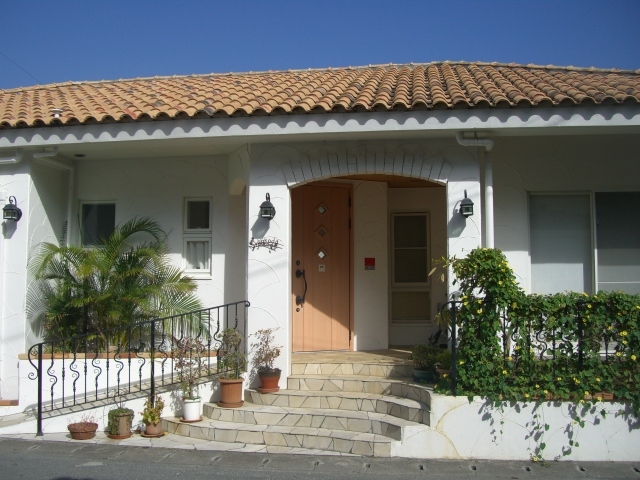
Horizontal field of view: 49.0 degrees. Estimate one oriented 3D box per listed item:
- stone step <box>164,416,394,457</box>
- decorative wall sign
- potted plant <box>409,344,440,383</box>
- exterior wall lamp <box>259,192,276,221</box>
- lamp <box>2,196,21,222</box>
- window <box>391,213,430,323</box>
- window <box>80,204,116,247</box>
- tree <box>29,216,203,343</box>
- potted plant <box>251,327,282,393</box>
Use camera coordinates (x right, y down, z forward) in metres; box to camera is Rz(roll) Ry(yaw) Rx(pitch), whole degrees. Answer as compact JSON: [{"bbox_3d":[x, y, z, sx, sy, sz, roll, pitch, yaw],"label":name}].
[{"bbox_3d":[-0.440,1.865,6.683,2.400,0.140,0.580,-2,-5,19],"label":"stone step"},{"bbox_3d":[-0.631,0.051,8.160,0.400,0.180,0.040,-1,-5,8],"label":"decorative wall sign"},{"bbox_3d":[1.301,1.538,8.750,0.390,0.470,0.370,-1,-4,7],"label":"potted plant"},{"bbox_3d":[-0.607,-0.396,8.098,0.180,0.320,0.250,-1,-5,8],"label":"exterior wall lamp"},{"bbox_3d":[-3.897,-0.387,8.918,0.180,0.330,0.260,-1,-5,8],"label":"lamp"},{"bbox_3d":[1.430,0.431,11.105,0.650,1.760,0.100,-1,-5,8],"label":"window"},{"bbox_3d":[-3.242,-0.222,10.260,0.540,0.650,0.100,-1,-5,8],"label":"window"},{"bbox_3d":[-2.664,0.578,9.335,2.050,1.720,1.500,-1,-5,8],"label":"tree"},{"bbox_3d":[-0.587,1.326,7.714,0.330,0.680,0.310,-1,-5,8],"label":"potted plant"}]

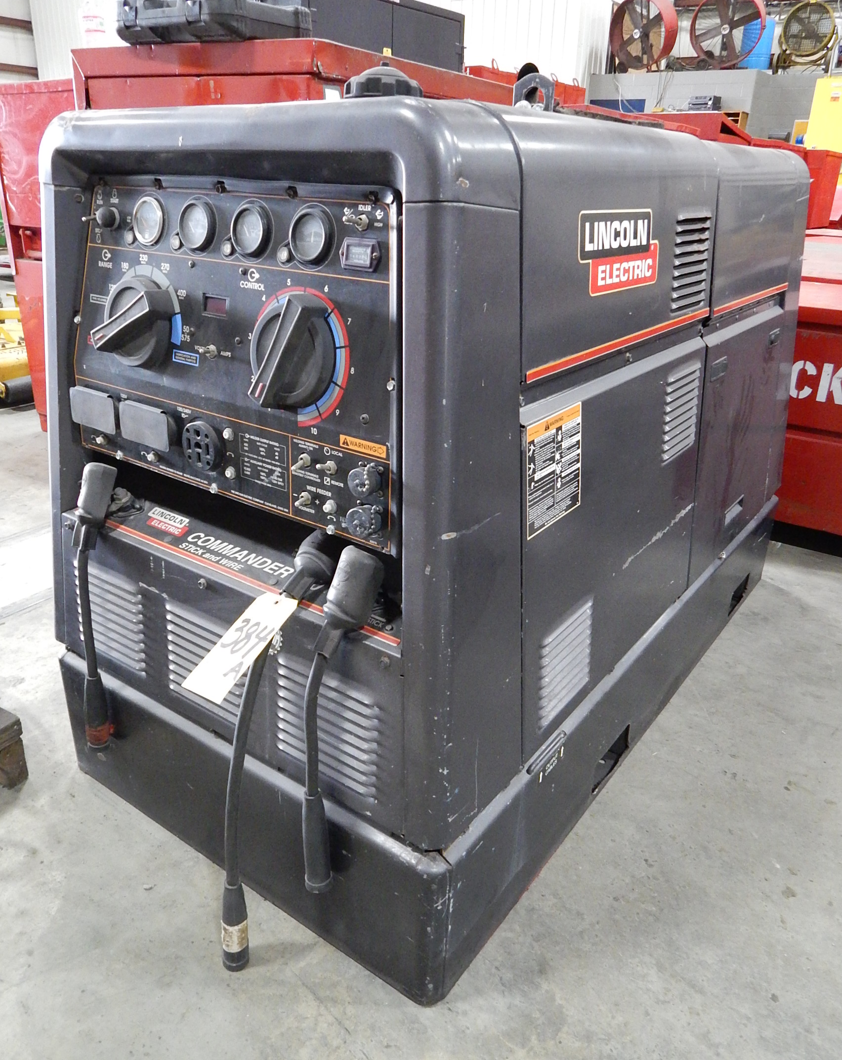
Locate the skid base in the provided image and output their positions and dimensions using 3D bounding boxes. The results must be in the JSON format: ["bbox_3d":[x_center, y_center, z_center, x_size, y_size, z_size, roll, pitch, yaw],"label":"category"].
[{"bbox_3d":[0.147,0.164,1.808,0.823,0.242,1.580,18,29,32],"label":"skid base"}]

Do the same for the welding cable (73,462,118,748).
[{"bbox_3d":[-0.500,0.126,1.241,0.080,0.478,0.100,18,29,32],"label":"welding cable"}]

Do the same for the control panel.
[{"bbox_3d":[-0.268,-0.224,0.984,0.601,0.364,0.075,18,19,32],"label":"control panel"}]

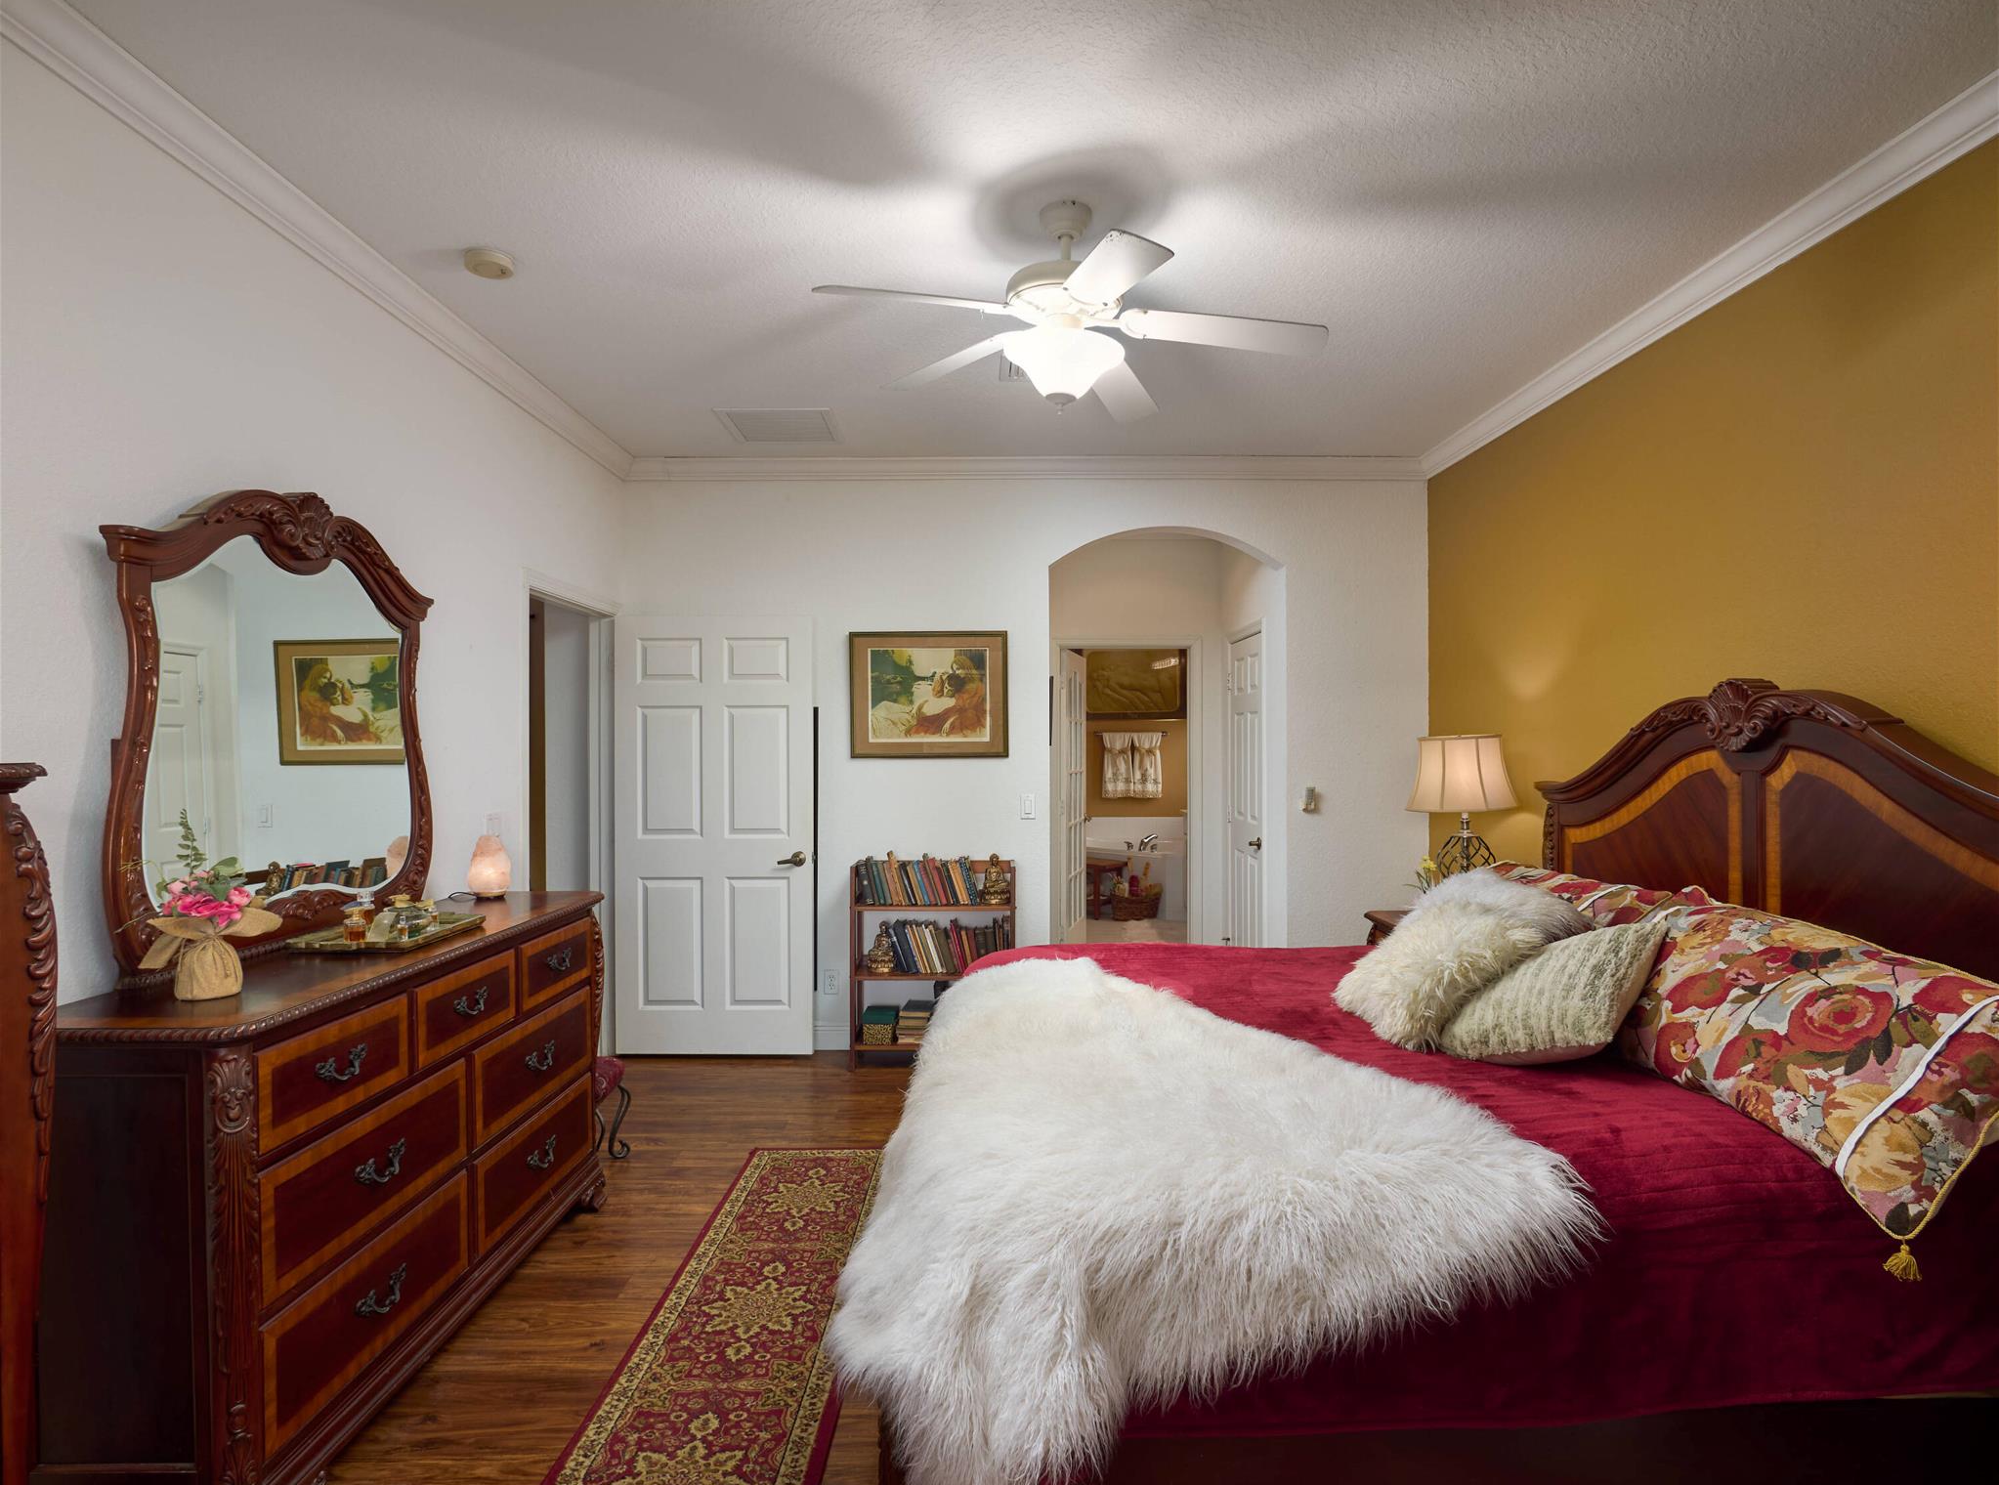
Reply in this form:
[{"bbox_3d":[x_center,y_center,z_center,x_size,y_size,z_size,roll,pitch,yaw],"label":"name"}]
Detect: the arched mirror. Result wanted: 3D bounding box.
[{"bbox_3d":[-1.675,-0.060,2.475,0.110,1.060,1.070,0,0,0],"label":"arched mirror"}]

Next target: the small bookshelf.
[{"bbox_3d":[-0.292,0.985,4.690,0.730,0.905,0.270,0,0,-1],"label":"small bookshelf"}]

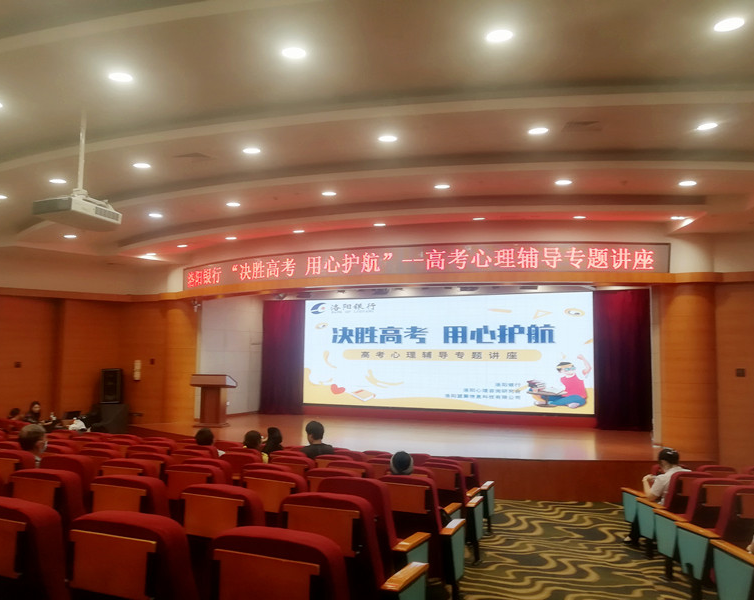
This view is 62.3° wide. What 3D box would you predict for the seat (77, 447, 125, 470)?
[{"bbox_3d":[-2.370,1.825,5.647,0.570,0.980,0.620,-2,-6,22],"label":"seat"}]

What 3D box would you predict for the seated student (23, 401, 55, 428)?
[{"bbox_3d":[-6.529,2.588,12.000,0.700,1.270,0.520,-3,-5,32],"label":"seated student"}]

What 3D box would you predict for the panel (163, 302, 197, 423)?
[{"bbox_3d":[-4.740,1.477,15.123,0.920,2.940,0.250,4,-7,-36],"label":"panel"}]

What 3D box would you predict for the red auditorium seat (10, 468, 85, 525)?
[{"bbox_3d":[-1.710,1.448,3.590,0.570,1.030,0.680,-1,-5,20],"label":"red auditorium seat"}]

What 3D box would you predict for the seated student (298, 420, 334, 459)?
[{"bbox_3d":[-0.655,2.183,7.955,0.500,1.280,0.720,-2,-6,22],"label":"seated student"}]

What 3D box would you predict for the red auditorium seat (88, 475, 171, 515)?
[{"bbox_3d":[-1.194,1.397,3.337,0.570,0.980,0.620,-2,-6,22],"label":"red auditorium seat"}]

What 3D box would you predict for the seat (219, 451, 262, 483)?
[{"bbox_3d":[-1.226,1.966,6.117,0.570,0.980,0.620,-2,-6,22],"label":"seat"}]

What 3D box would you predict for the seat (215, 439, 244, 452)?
[{"bbox_3d":[-1.821,2.345,8.200,0.570,0.980,0.620,-2,-6,22],"label":"seat"}]

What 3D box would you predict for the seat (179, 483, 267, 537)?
[{"bbox_3d":[-0.656,1.421,3.195,0.570,1.030,0.680,-1,-5,21],"label":"seat"}]

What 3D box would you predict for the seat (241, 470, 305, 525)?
[{"bbox_3d":[-0.555,1.611,4.141,0.570,1.030,0.680,-1,-5,21],"label":"seat"}]

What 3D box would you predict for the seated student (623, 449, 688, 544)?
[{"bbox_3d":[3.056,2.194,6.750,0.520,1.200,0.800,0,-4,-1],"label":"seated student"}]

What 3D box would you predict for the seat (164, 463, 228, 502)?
[{"bbox_3d":[-1.125,1.625,4.355,0.570,1.030,0.680,-1,-5,20],"label":"seat"}]

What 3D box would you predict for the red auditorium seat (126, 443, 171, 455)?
[{"bbox_3d":[-2.333,2.037,6.729,0.570,1.030,0.680,-1,-5,19],"label":"red auditorium seat"}]

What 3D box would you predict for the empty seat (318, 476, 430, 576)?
[{"bbox_3d":[0.006,1.596,3.926,0.600,1.030,0.680,-2,-5,21],"label":"empty seat"}]

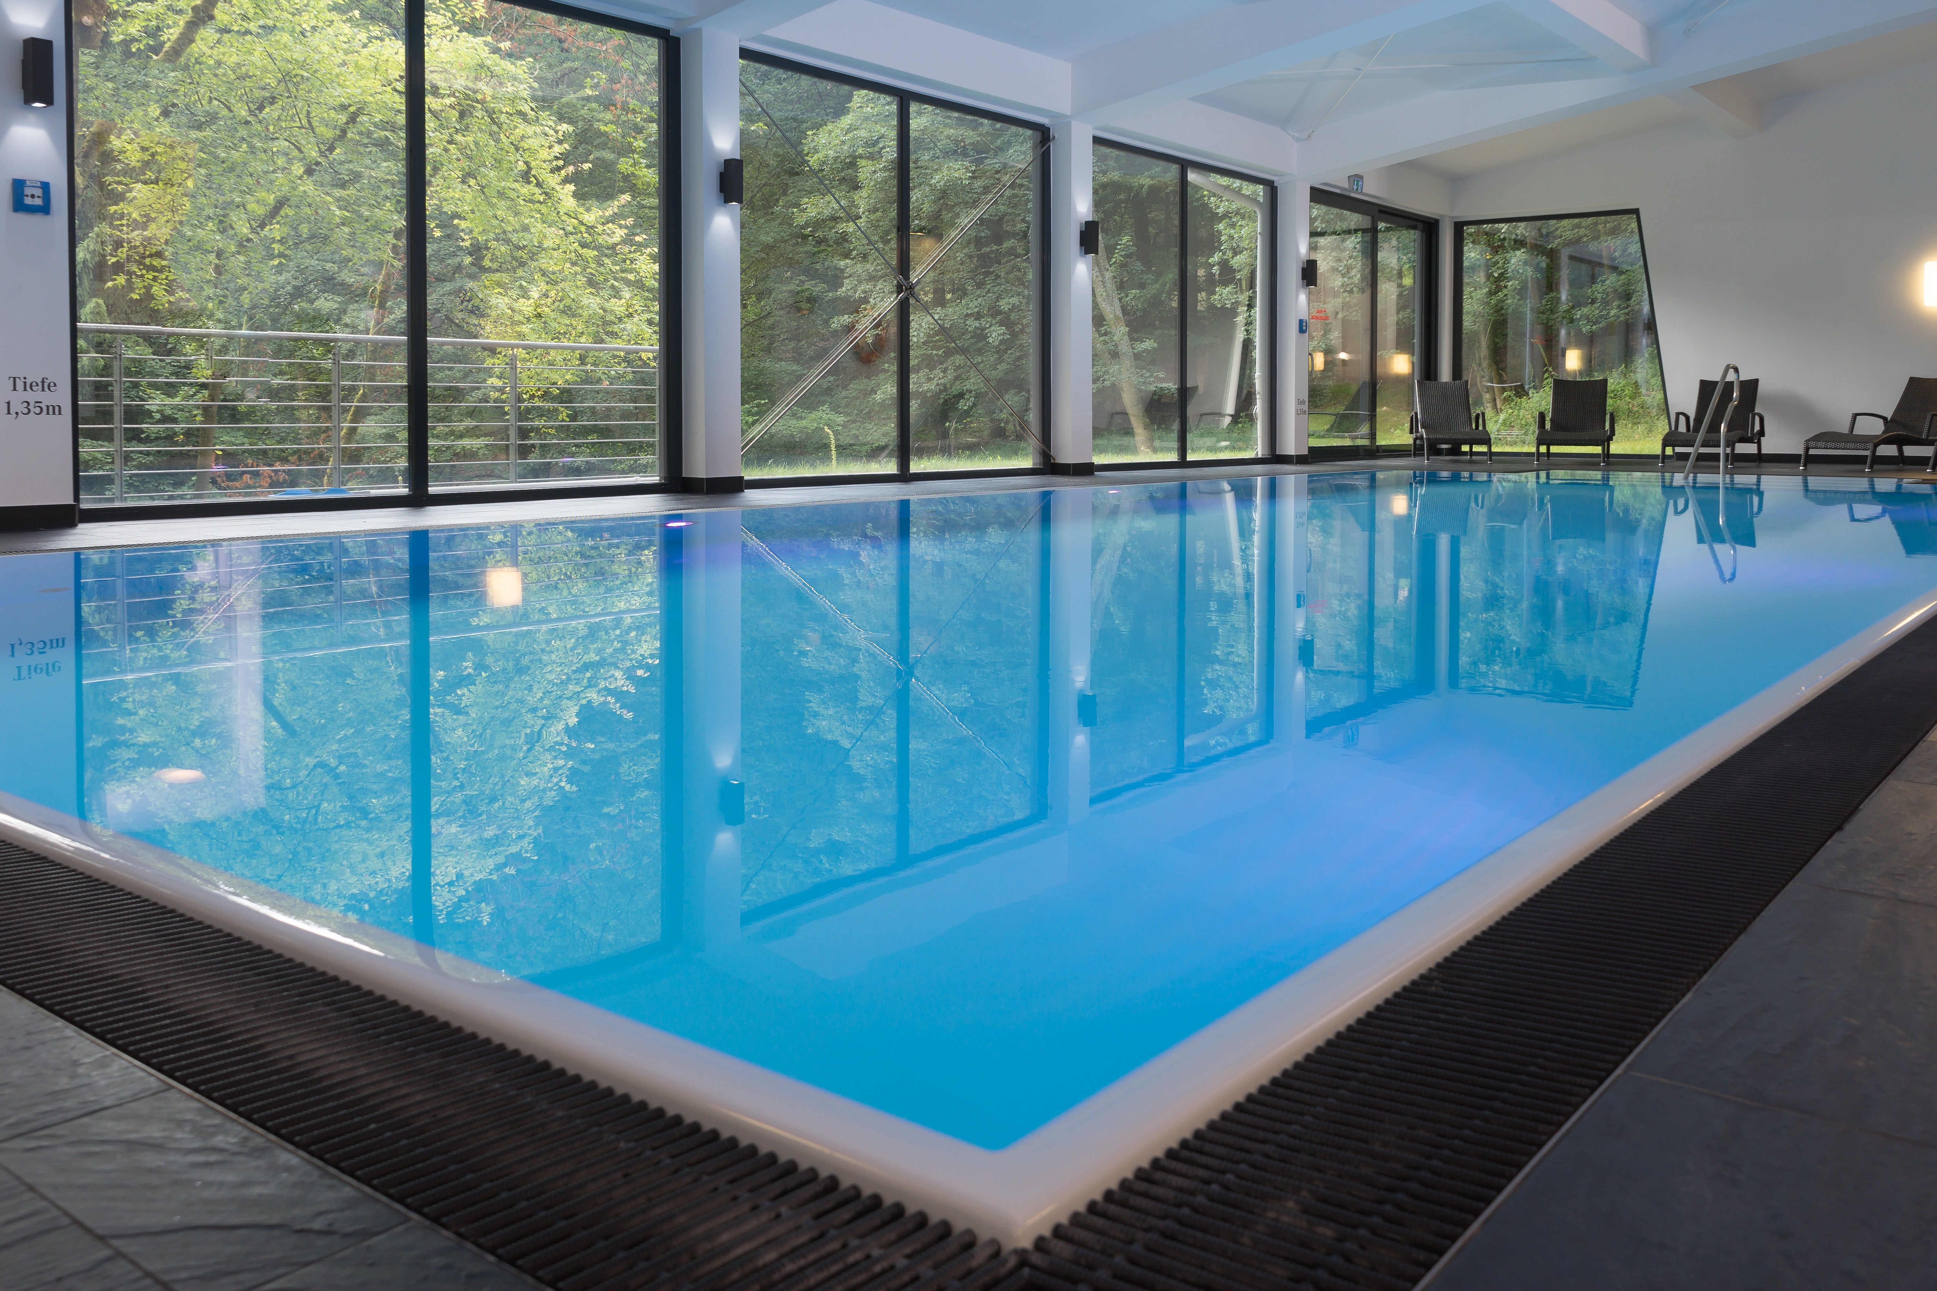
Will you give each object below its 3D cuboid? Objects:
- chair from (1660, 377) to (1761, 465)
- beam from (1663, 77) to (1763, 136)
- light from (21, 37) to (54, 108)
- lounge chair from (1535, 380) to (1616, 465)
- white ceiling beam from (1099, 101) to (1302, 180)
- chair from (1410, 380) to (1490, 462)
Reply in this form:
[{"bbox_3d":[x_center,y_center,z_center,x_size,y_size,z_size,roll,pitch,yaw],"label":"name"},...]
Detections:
[{"bbox_3d":[7.355,-2.219,14.867,0.760,0.870,1.550,5,8,37],"label":"chair"},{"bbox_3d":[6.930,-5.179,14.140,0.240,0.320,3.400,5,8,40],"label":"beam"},{"bbox_3d":[-3.683,-2.267,5.960,0.120,0.270,0.080,5,8,40],"label":"light"},{"bbox_3d":[6.251,-2.322,15.497,0.760,0.870,1.550,3,7,26],"label":"lounge chair"},{"bbox_3d":[1.950,-4.469,13.060,0.250,0.400,3.400,5,8,40],"label":"white ceiling beam"},{"bbox_3d":[5.044,-2.367,15.754,0.760,0.870,1.550,1,6,12],"label":"chair"}]

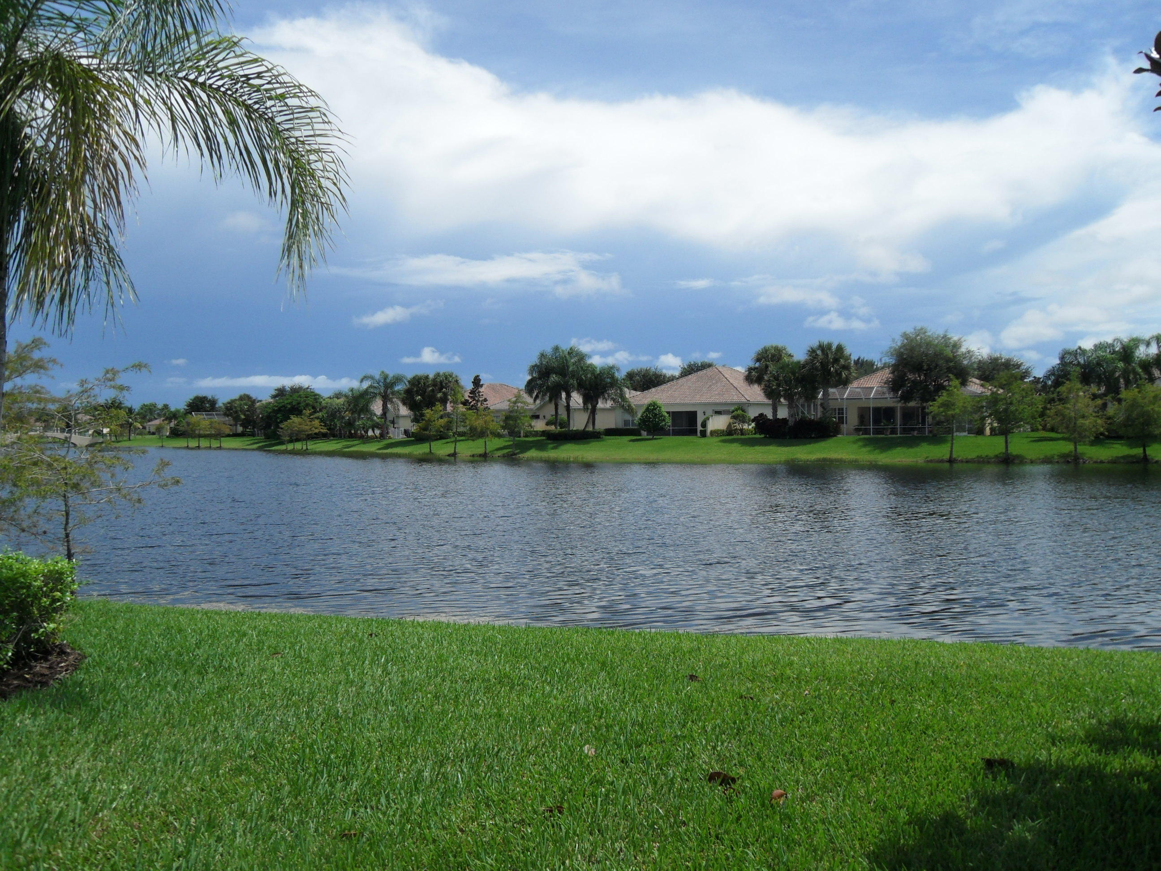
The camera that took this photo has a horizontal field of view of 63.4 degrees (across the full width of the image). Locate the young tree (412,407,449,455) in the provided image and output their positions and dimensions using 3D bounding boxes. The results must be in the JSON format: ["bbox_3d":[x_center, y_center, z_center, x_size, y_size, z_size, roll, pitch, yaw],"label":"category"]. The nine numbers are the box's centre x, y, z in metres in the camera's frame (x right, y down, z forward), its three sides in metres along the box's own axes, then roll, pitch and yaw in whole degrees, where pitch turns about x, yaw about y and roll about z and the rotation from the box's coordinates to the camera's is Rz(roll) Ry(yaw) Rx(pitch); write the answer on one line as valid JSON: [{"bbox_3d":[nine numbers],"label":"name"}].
[{"bbox_3d":[-15.550,-0.590,97.000,3.840,4.920,3.650,0,0,0],"label":"young tree"}]

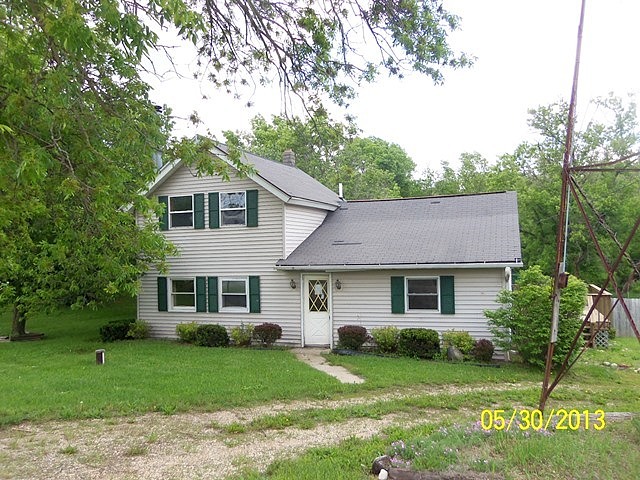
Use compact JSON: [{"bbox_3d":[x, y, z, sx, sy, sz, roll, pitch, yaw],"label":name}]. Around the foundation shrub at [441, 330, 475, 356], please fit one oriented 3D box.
[{"bbox_3d":[3.542,2.676,13.354,0.830,0.660,0.750,-2,-1,20],"label":"foundation shrub"}]

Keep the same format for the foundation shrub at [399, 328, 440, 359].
[{"bbox_3d":[2.594,2.710,13.533,1.069,0.765,0.980,-2,-1,20],"label":"foundation shrub"}]

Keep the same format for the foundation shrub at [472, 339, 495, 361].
[{"bbox_3d":[4.121,2.794,13.054,0.510,0.603,0.520,-2,-1,20],"label":"foundation shrub"}]

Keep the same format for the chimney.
[{"bbox_3d":[-1.383,-3.660,23.356,0.440,0.870,0.440,-2,-1,20],"label":"chimney"}]

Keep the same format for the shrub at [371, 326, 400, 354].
[{"bbox_3d":[1.761,2.714,13.947,0.800,0.746,0.770,-2,-1,20],"label":"shrub"}]

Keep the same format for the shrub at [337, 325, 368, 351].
[{"bbox_3d":[0.893,2.699,14.299,0.899,0.708,0.820,-2,-1,20],"label":"shrub"}]

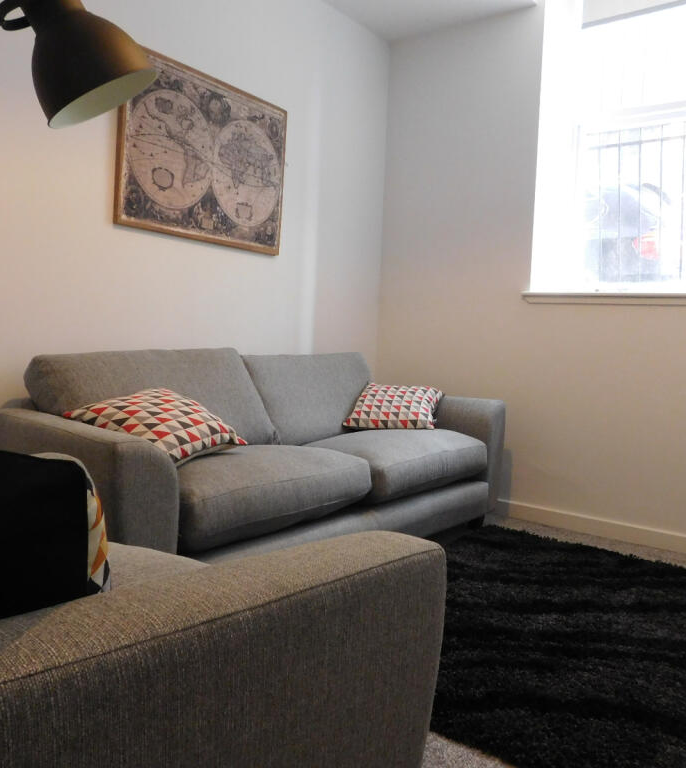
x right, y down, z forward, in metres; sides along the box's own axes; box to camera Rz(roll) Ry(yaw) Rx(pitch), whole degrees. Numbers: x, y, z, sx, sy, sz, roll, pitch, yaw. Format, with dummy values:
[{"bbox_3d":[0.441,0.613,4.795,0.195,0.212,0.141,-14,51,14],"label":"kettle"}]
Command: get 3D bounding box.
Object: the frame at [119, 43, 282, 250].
[{"bbox_3d":[-0.549,-0.923,2.822,0.022,0.653,0.888,6,5,36],"label":"frame"}]

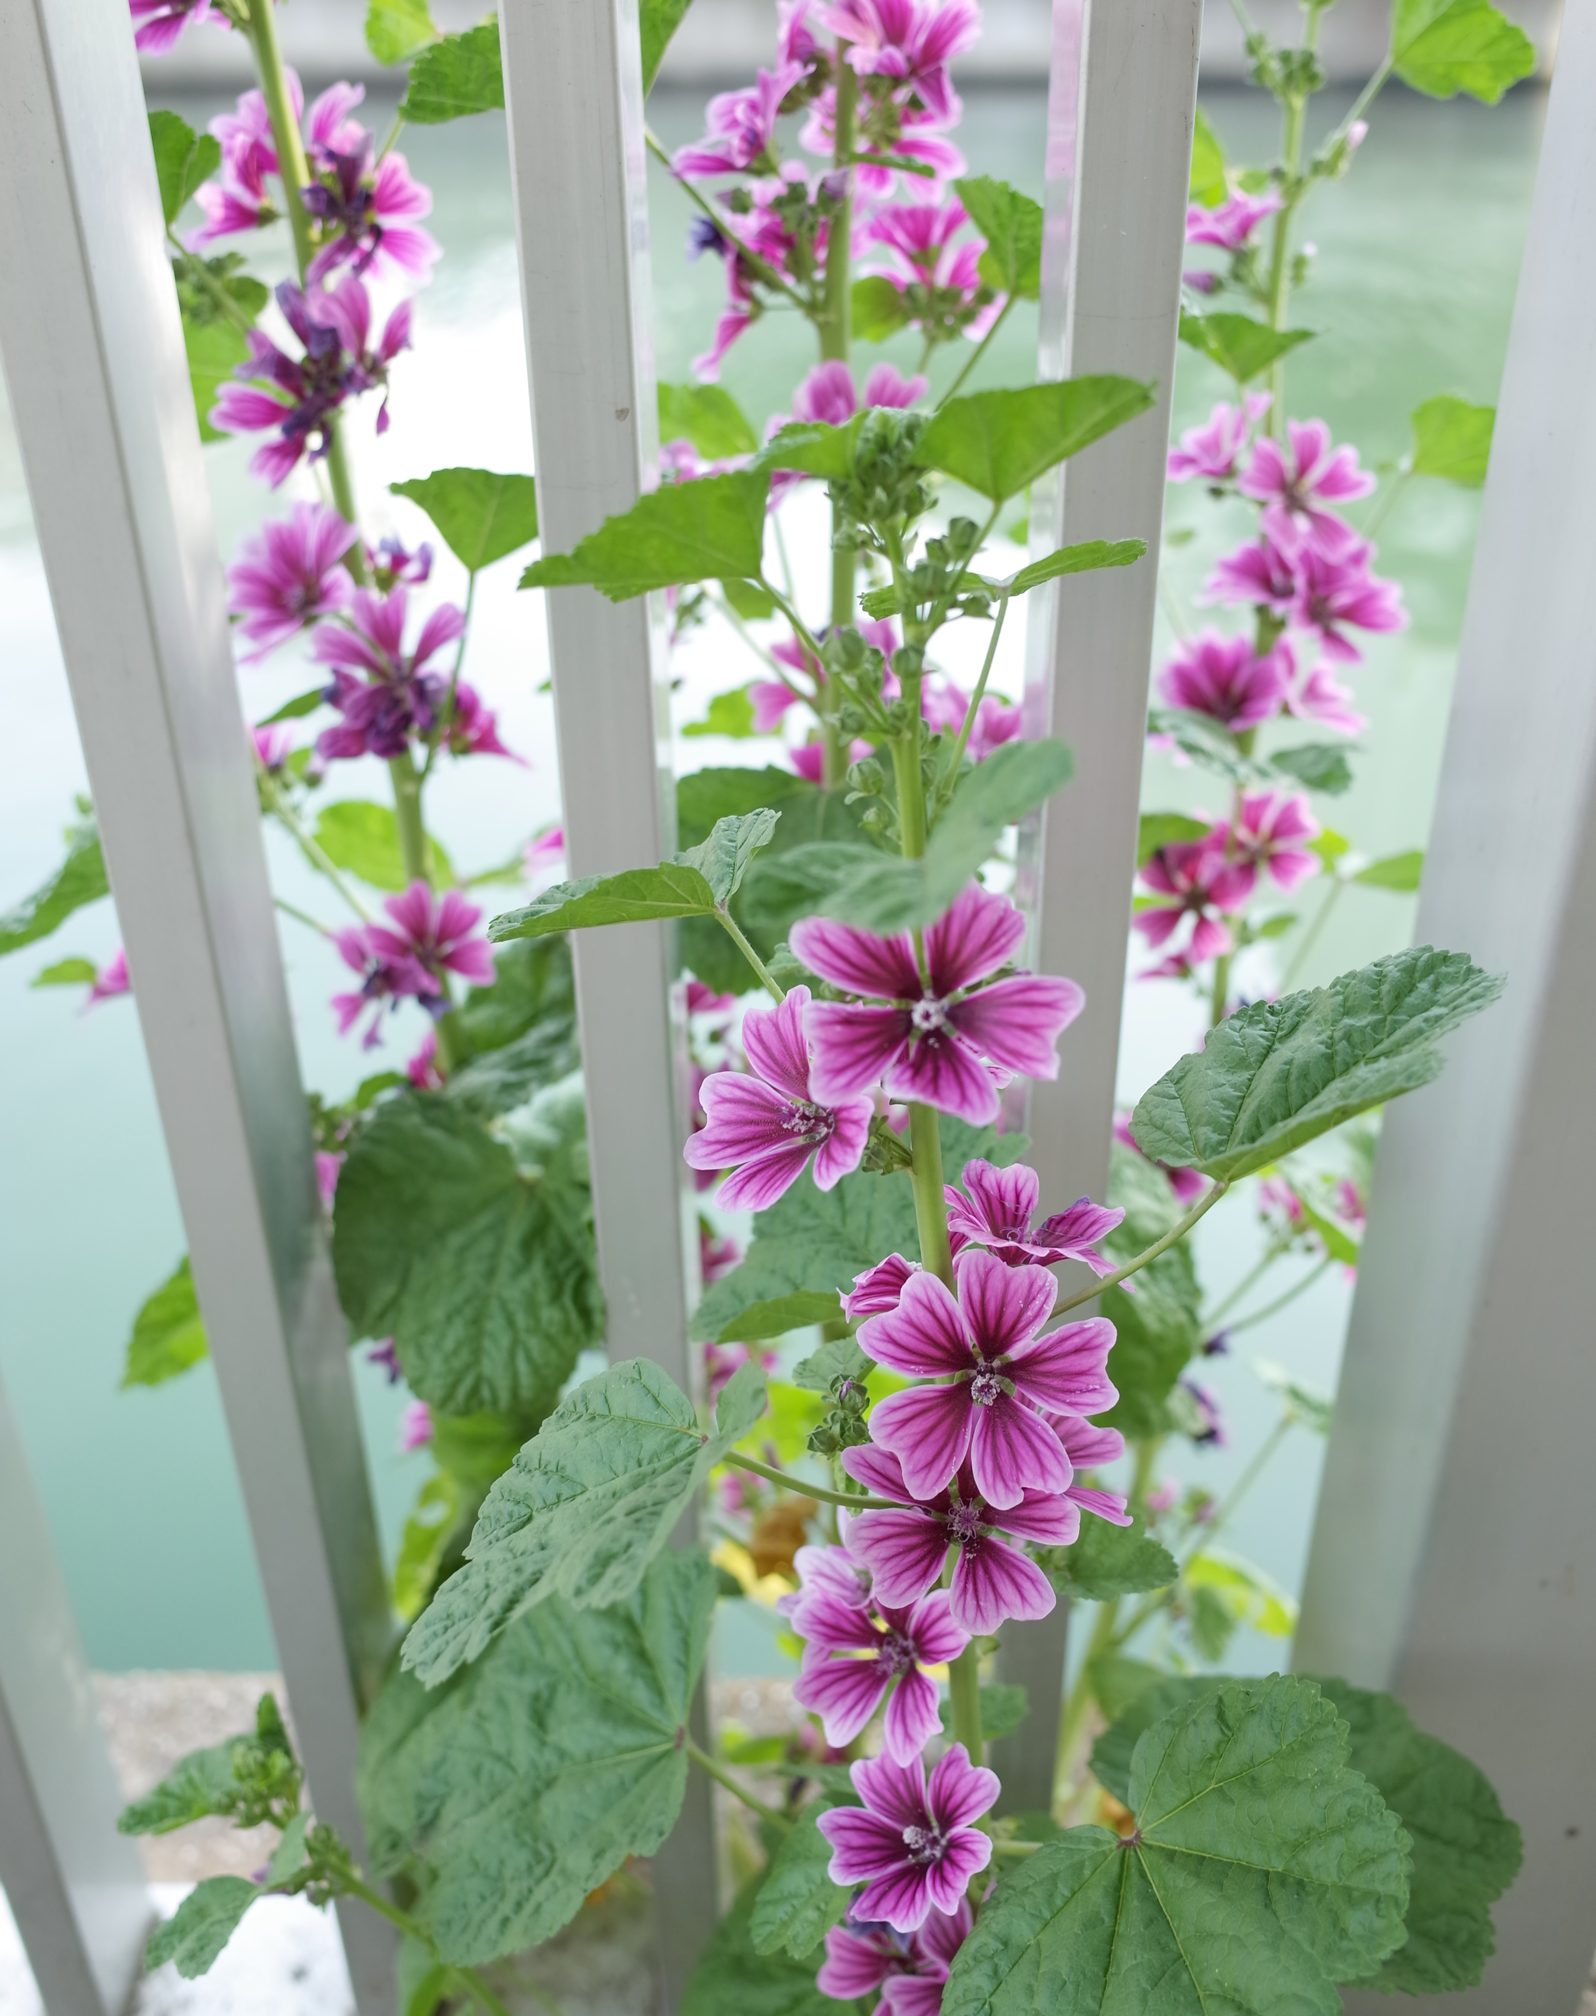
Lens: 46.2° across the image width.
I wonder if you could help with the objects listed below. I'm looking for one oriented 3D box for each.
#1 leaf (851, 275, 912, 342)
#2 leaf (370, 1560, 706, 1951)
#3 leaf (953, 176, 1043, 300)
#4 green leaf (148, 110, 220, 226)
[{"bbox_3d":[0.028,-0.231,0.616,0.021,0.022,0.010,6,30,12],"label":"leaf"},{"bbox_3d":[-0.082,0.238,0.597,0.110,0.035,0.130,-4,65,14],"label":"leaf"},{"bbox_3d":[0.063,-0.228,0.555,0.037,0.038,0.014,2,22,6],"label":"leaf"},{"bbox_3d":[-0.184,-0.247,0.550,0.034,0.038,0.018,0,29,0],"label":"green leaf"}]

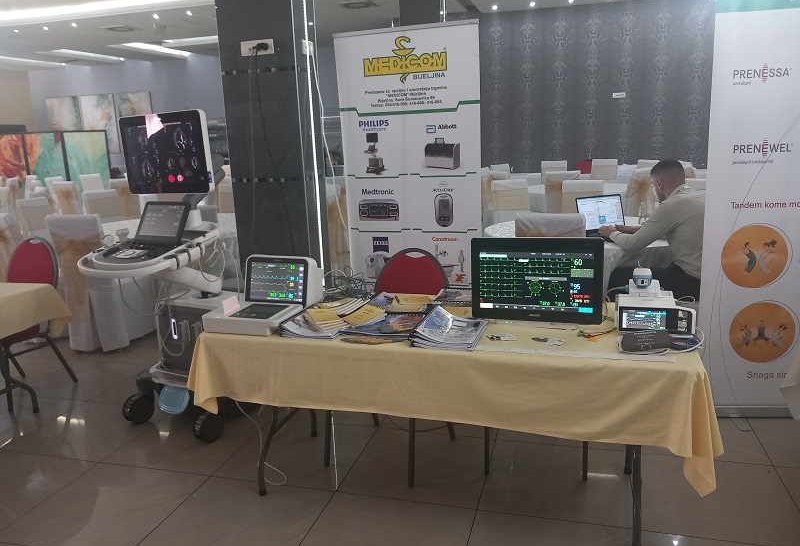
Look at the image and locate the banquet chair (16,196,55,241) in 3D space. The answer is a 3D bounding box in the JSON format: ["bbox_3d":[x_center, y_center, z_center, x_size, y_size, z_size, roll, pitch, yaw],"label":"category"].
[{"bbox_3d":[-3.696,-0.314,6.657,0.520,0.990,0.440,4,14,25],"label":"banquet chair"}]

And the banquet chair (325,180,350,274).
[{"bbox_3d":[-0.732,-0.620,7.495,0.440,0.990,0.520,-3,12,-2],"label":"banquet chair"}]

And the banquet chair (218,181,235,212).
[{"bbox_3d":[-1.941,-0.525,7.288,0.440,0.990,0.520,0,13,9],"label":"banquet chair"}]

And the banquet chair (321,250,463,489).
[{"bbox_3d":[-0.039,0.391,2.909,0.460,0.930,0.550,5,14,29],"label":"banquet chair"}]

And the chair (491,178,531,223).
[{"bbox_3d":[1.137,-0.359,5.873,0.440,1.000,0.540,-5,13,-11],"label":"chair"}]

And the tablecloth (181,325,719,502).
[{"bbox_3d":[0.192,0.394,2.564,1.940,0.410,0.790,2,13,18],"label":"tablecloth"}]

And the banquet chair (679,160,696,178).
[{"bbox_3d":[3.649,-0.944,8.005,0.540,1.000,0.440,-14,17,-42],"label":"banquet chair"}]

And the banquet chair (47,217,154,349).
[{"bbox_3d":[-2.243,0.038,4.743,0.440,1.000,0.540,1,13,14],"label":"banquet chair"}]

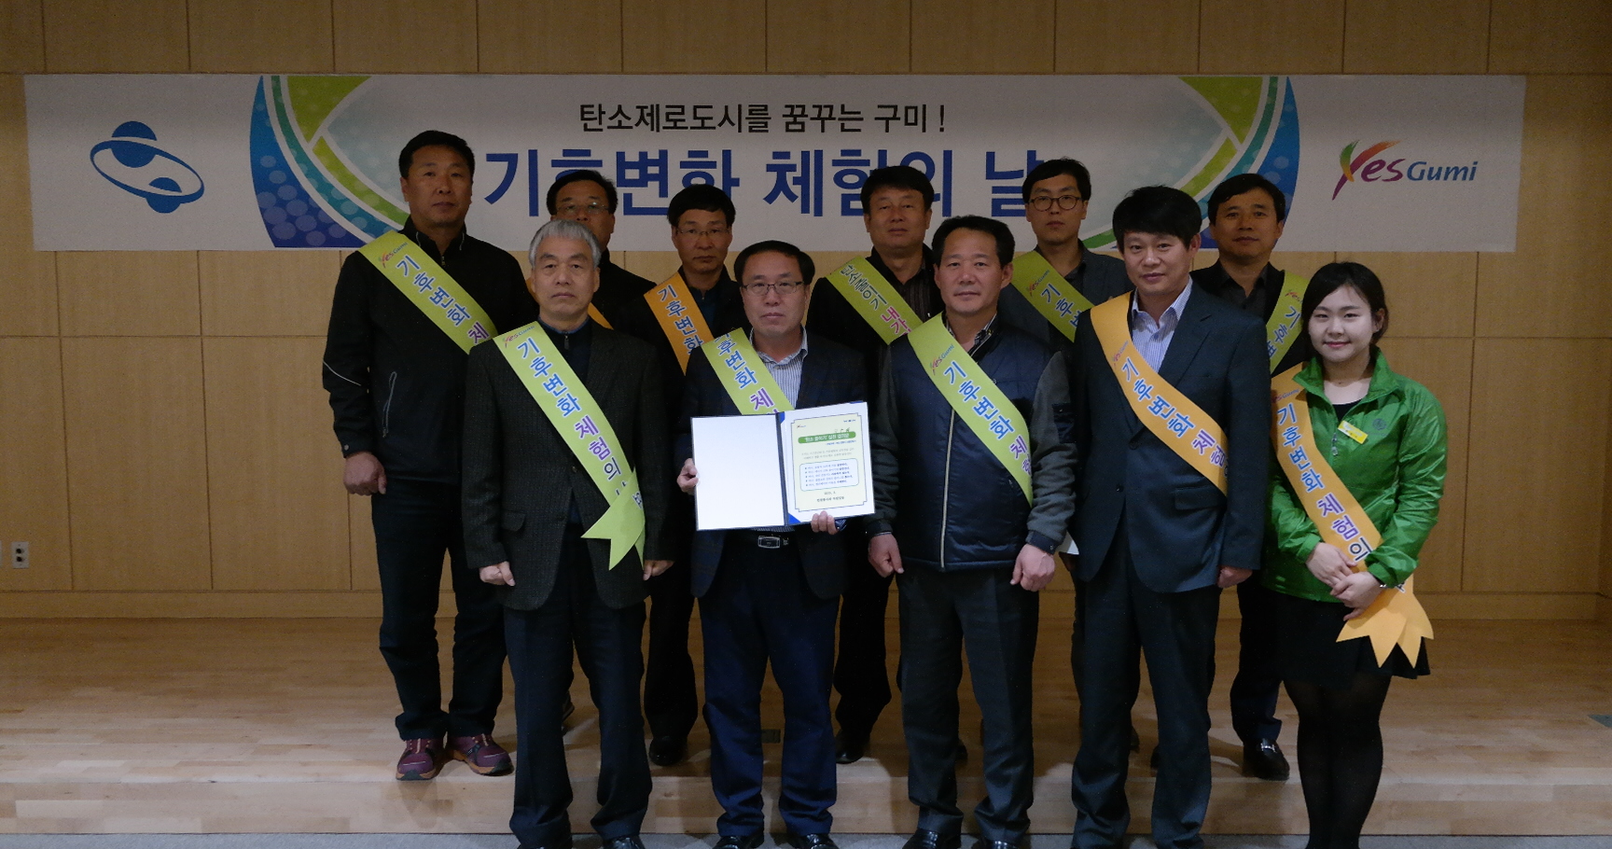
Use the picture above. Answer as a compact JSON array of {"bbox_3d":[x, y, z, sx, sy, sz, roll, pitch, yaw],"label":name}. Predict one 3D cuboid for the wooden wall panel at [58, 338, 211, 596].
[{"bbox_3d":[-2.826,0.171,5.693,0.592,1.084,0.030,0,6,0],"label":"wooden wall panel"}]

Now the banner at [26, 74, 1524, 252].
[{"bbox_3d":[-0.126,-1.069,5.508,6.116,0.711,0.014,0,6,0],"label":"banner"}]

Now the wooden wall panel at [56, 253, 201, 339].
[{"bbox_3d":[-2.806,-0.900,5.548,0.583,1.072,0.025,0,6,0],"label":"wooden wall panel"}]

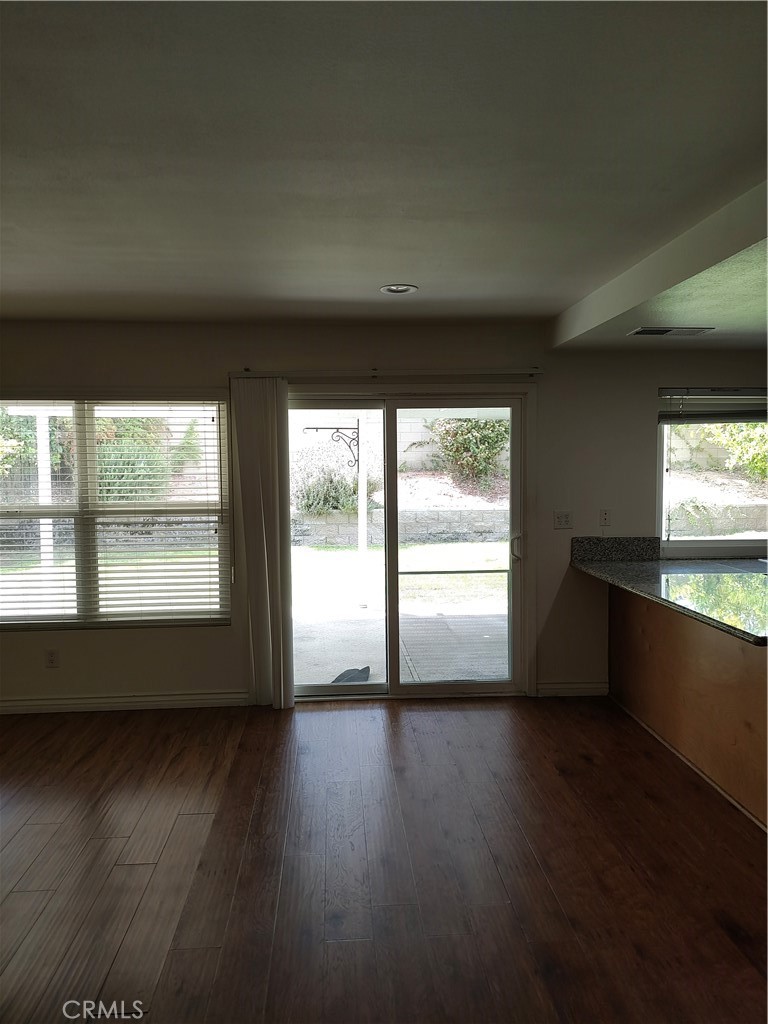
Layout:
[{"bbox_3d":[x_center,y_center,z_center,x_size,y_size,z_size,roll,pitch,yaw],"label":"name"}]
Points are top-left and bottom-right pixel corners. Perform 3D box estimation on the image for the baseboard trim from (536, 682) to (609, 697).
[{"bbox_3d":[1.268,1.192,4.974,0.486,0.096,0.016,-1,4,-4],"label":"baseboard trim"}]

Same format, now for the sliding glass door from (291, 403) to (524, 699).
[{"bbox_3d":[0.061,0.248,4.880,1.752,1.976,0.100,-1,4,-4],"label":"sliding glass door"}]

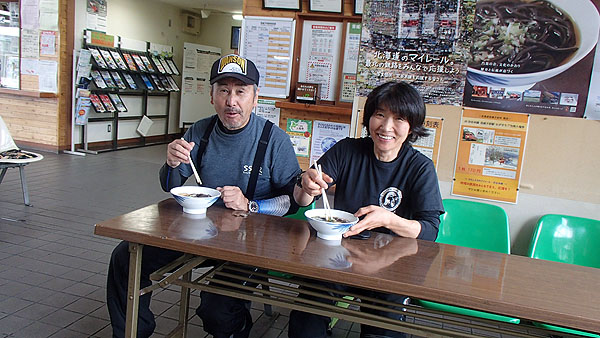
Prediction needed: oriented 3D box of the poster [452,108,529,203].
[{"bbox_3d":[0.898,-0.058,2.107,0.297,0.420,0.012,8,9,14],"label":"poster"}]

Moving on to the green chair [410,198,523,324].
[{"bbox_3d":[0.694,0.550,1.899,0.400,0.770,0.490,8,9,14],"label":"green chair"}]

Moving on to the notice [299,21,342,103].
[{"bbox_3d":[0.111,-0.613,2.542,0.221,0.435,0.012,8,9,14],"label":"notice"}]

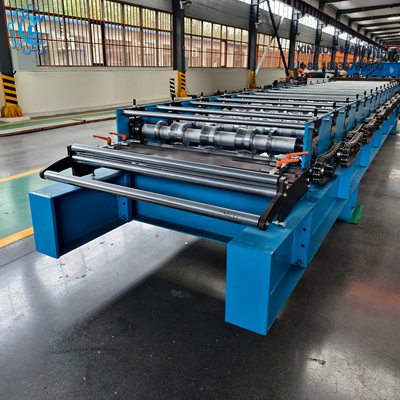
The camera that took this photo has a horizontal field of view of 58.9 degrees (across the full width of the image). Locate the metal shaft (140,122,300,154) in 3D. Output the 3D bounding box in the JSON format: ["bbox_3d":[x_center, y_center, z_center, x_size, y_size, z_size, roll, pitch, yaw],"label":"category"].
[{"bbox_3d":[0.069,-0.383,2.121,1.067,0.130,0.130,11,23,29],"label":"metal shaft"}]

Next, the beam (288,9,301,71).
[{"bbox_3d":[7.475,-12.243,28.490,0.420,5.600,0.340,11,23,29],"label":"beam"}]

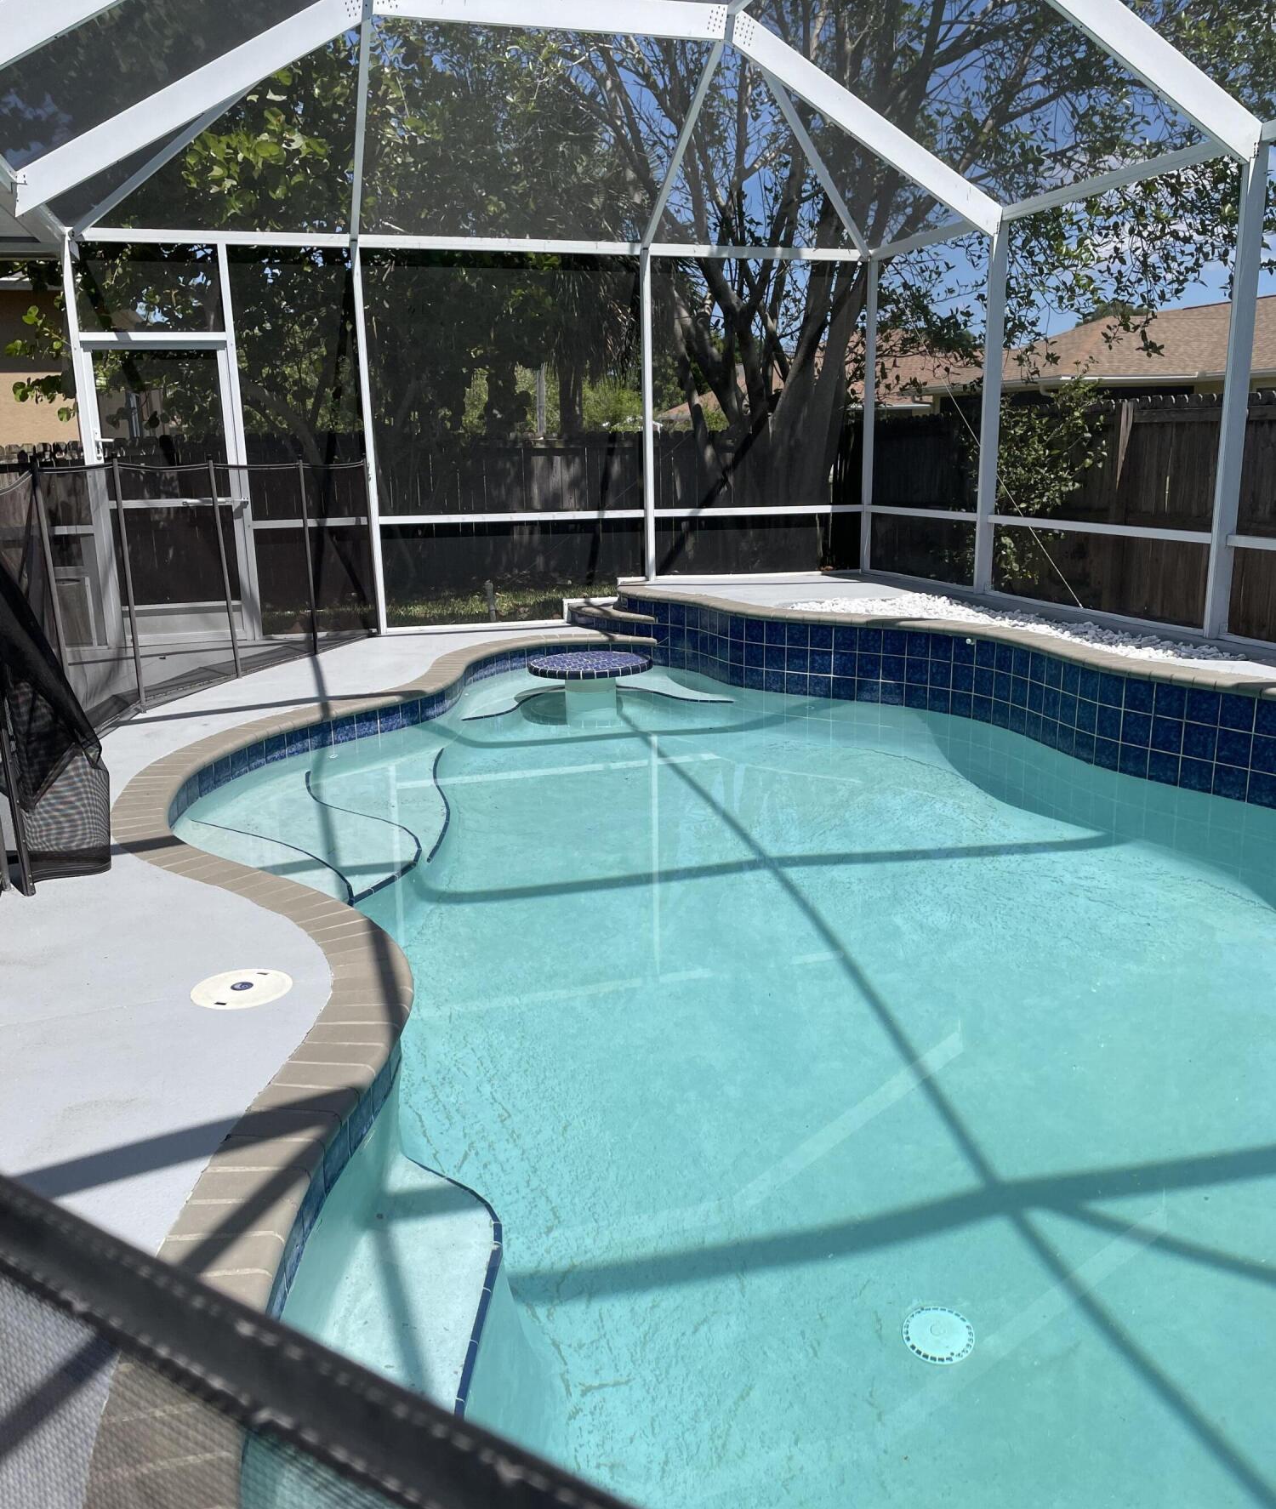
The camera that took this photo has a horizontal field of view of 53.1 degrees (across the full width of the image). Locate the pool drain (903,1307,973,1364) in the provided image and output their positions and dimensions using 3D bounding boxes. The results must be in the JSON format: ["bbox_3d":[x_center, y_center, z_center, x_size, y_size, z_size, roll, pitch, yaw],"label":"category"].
[{"bbox_3d":[0.845,1.630,3.586,0.202,0.025,0.206,2,14,14],"label":"pool drain"}]

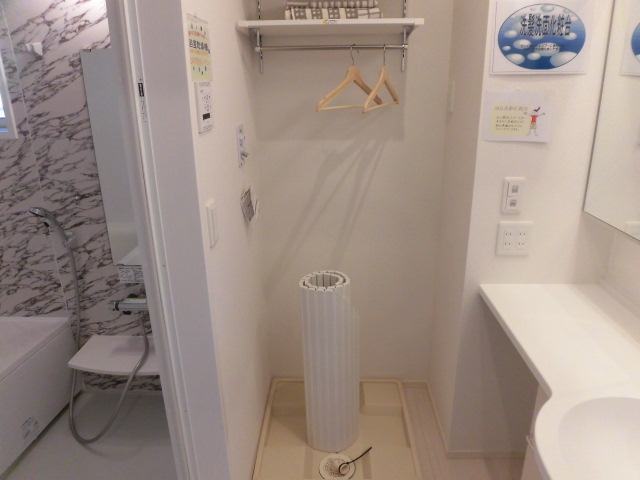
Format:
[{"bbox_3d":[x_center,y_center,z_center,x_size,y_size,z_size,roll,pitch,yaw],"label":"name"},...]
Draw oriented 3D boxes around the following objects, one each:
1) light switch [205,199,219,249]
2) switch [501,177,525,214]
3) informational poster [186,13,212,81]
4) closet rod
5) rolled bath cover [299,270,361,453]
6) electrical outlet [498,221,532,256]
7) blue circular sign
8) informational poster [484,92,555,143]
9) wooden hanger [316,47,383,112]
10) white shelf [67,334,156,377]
[{"bbox_3d":[-0.281,-0.041,1.184,0.013,0.121,0.072,0,19,2],"label":"light switch"},{"bbox_3d":[0.640,-0.143,1.468,0.070,0.122,0.012,0,19,2],"label":"switch"},{"bbox_3d":[-0.287,-0.461,1.078,0.006,0.148,0.172,0,19,2],"label":"informational poster"},{"bbox_3d":[0.036,-0.669,1.545,0.522,0.022,0.022,0,19,2],"label":"closet rod"},{"bbox_3d":[0.045,0.508,1.803,0.212,0.730,0.190,0,19,2],"label":"rolled bath cover"},{"bbox_3d":[0.666,0.000,1.514,0.116,0.122,0.012,0,19,2],"label":"electrical outlet"},{"bbox_3d":[0.661,-0.601,1.315,0.255,0.184,0.008,0,19,2],"label":"blue circular sign"},{"bbox_3d":[0.624,-0.384,1.389,0.212,0.151,0.006,0,19,2],"label":"informational poster"},{"bbox_3d":[0.117,-0.575,1.575,0.030,0.218,0.420,12,23,33],"label":"wooden hanger"},{"bbox_3d":[-0.833,0.532,2.052,0.590,0.025,0.300,0,19,2],"label":"white shelf"}]

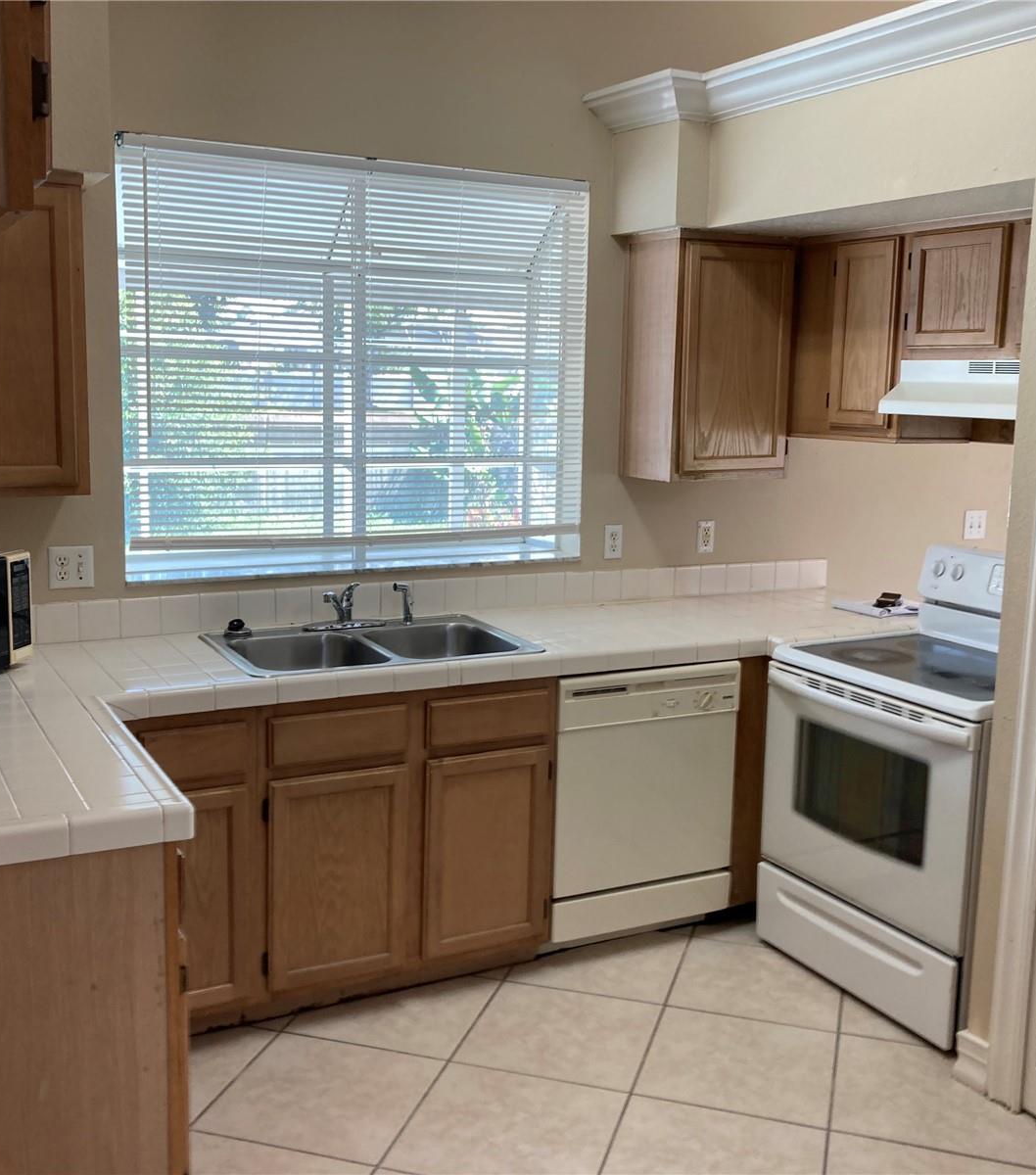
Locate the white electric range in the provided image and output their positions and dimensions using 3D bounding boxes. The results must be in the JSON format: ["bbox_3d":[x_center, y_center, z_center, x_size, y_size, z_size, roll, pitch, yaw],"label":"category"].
[{"bbox_3d":[1.170,0.519,3.518,0.695,1.170,0.755,-4,10,-28],"label":"white electric range"}]

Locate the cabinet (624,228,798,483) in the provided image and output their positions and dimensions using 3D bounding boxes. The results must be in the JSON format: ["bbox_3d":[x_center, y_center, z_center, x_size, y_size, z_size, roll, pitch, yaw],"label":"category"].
[{"bbox_3d":[0.615,-0.736,4.124,0.467,0.760,0.310,-4,10,-28],"label":"cabinet"}]

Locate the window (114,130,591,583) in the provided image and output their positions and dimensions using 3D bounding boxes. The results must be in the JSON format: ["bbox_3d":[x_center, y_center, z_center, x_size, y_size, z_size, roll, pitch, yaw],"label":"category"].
[{"bbox_3d":[-0.434,-0.667,3.759,1.455,1.130,0.050,-4,10,-28],"label":"window"}]

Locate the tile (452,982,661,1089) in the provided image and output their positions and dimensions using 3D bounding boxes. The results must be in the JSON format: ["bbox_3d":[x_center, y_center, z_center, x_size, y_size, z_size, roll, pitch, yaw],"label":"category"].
[{"bbox_3d":[0.113,1.138,3.226,0.450,0.010,0.450,4,9,16],"label":"tile"}]

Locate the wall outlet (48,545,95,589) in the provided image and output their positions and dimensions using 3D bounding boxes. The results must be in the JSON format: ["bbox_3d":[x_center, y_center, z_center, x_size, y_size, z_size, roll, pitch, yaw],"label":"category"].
[{"bbox_3d":[-1.199,-0.051,3.414,0.115,0.115,0.010,-4,10,-28],"label":"wall outlet"}]

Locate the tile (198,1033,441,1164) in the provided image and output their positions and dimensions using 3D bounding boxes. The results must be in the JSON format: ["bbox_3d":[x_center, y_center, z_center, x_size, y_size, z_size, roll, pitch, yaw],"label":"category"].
[{"bbox_3d":[-0.445,1.172,2.926,0.450,0.010,0.450,4,9,16],"label":"tile"}]

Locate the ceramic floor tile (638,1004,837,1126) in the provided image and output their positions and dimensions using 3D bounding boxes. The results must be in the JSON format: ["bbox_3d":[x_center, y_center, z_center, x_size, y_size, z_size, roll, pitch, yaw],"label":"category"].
[{"bbox_3d":[0.544,1.167,3.100,0.450,0.010,0.450,4,9,16],"label":"ceramic floor tile"}]

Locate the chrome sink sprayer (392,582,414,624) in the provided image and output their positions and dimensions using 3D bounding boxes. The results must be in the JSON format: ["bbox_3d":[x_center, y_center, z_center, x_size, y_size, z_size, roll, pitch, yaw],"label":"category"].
[{"bbox_3d":[-0.350,0.047,3.881,0.065,0.128,0.030,-4,10,-28],"label":"chrome sink sprayer"}]

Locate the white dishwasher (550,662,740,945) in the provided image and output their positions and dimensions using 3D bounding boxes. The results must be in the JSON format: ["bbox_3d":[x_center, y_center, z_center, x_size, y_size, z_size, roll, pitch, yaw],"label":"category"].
[{"bbox_3d":[0.230,0.587,3.896,0.610,0.840,0.600,-4,10,-28],"label":"white dishwasher"}]

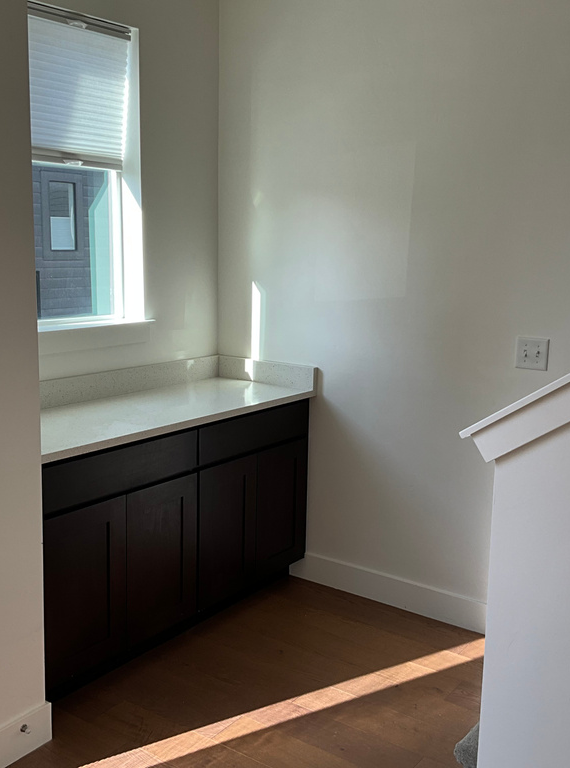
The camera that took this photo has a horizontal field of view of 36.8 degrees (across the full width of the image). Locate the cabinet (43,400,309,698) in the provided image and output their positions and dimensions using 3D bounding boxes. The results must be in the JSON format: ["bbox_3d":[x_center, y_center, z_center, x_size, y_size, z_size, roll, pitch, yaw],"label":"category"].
[{"bbox_3d":[-0.559,0.540,3.426,0.540,0.858,1.521,8,12,35],"label":"cabinet"}]

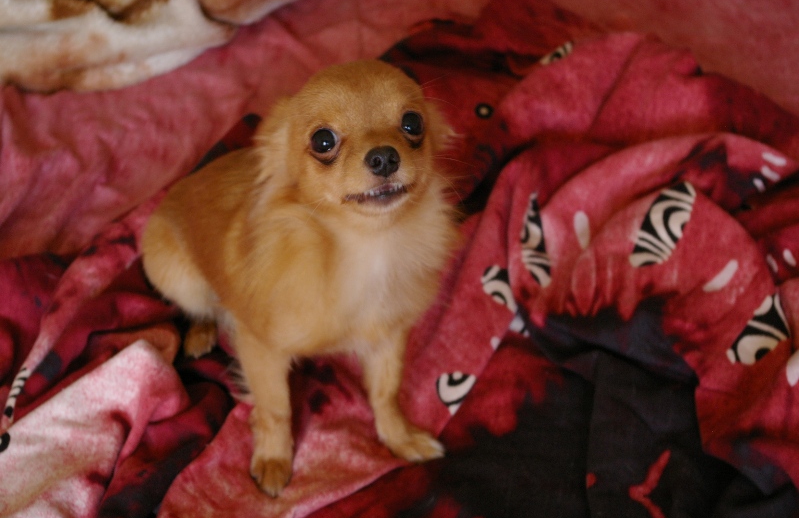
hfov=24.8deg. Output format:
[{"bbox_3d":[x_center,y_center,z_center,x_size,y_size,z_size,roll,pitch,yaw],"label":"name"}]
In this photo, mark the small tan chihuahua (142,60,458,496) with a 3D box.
[{"bbox_3d":[-0.075,-0.027,1.141,0.160,0.265,0.236,-18,40,-22],"label":"small tan chihuahua"}]

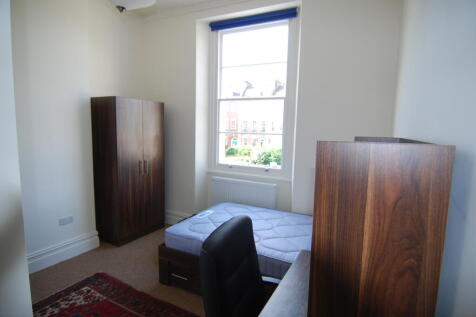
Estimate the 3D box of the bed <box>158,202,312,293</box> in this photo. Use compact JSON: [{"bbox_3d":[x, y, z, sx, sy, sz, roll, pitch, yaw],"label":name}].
[{"bbox_3d":[0.393,0.969,2.448,2.000,0.522,1.211,4,6,23],"label":"bed"}]

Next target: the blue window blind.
[{"bbox_3d":[0.162,-1.836,3.192,1.250,0.110,0.070,4,6,23],"label":"blue window blind"}]

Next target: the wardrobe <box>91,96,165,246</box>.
[{"bbox_3d":[-1.540,0.144,3.422,0.480,1.885,0.826,4,6,23],"label":"wardrobe"}]

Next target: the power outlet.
[{"bbox_3d":[-1.918,0.705,2.663,0.014,0.084,0.146,4,6,23],"label":"power outlet"}]

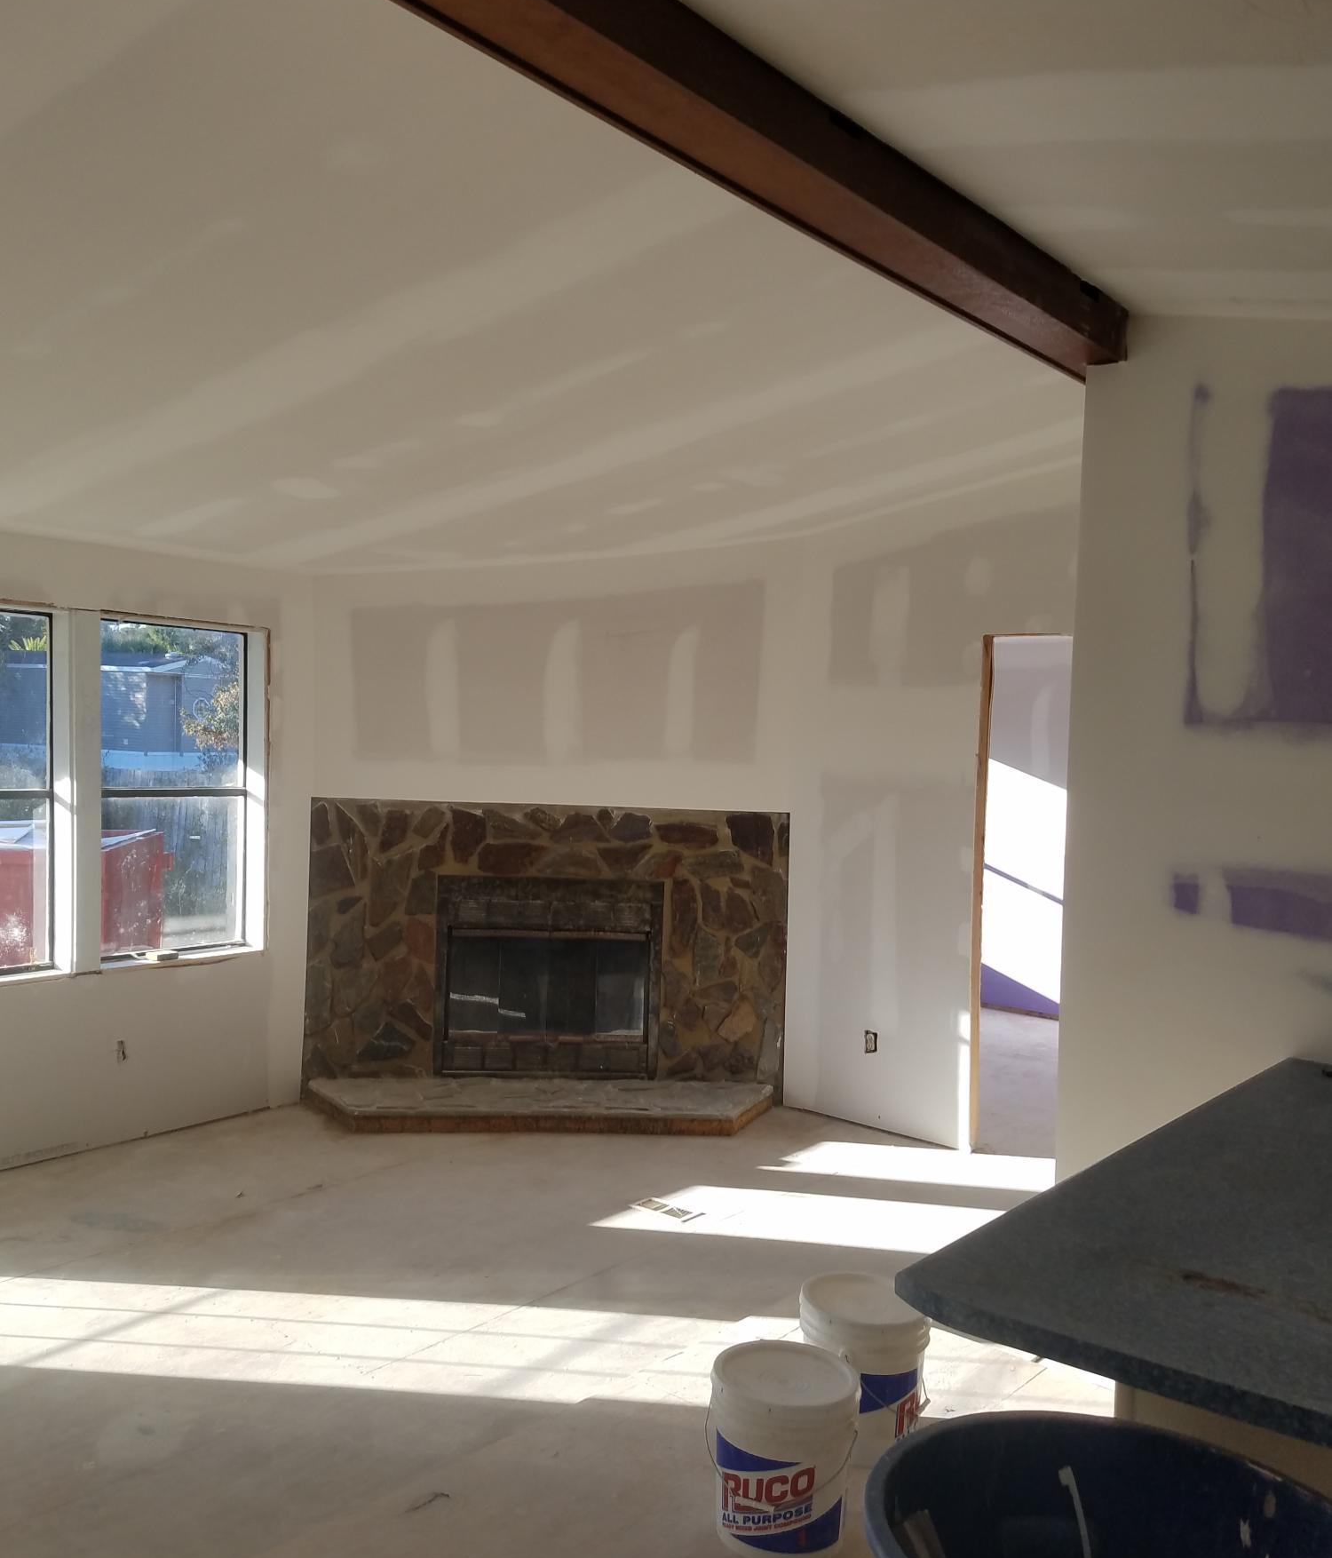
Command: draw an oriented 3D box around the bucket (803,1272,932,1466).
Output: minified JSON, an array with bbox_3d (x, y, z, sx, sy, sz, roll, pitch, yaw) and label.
[{"bbox_3d":[0.461,1.375,3.118,0.307,0.335,0.307,2,1,0],"label":"bucket"}]

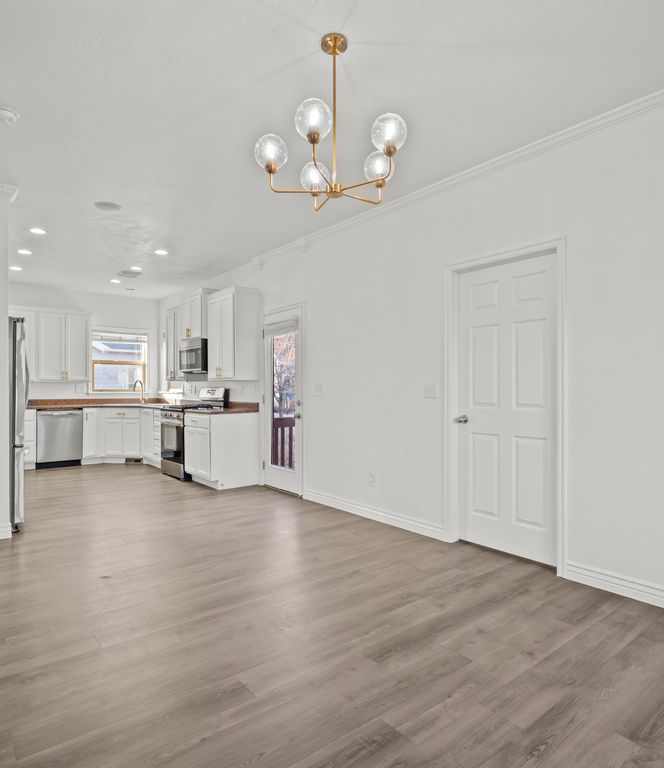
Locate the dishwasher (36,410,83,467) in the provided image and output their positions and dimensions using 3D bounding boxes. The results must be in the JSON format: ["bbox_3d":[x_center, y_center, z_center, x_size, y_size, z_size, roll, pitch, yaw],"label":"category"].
[{"bbox_3d":[-4.103,0.776,7.059,0.591,0.833,0.596,0,-1,-40],"label":"dishwasher"}]

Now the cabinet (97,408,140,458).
[{"bbox_3d":[-3.205,0.754,7.518,0.693,0.810,0.620,0,0,6],"label":"cabinet"}]

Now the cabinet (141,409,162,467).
[{"bbox_3d":[-2.361,0.762,7.011,0.624,0.823,0.857,0,-1,-40],"label":"cabinet"}]

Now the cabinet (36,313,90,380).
[{"bbox_3d":[-4.126,-0.577,7.257,0.744,1.067,0.336,0,-1,-40],"label":"cabinet"}]

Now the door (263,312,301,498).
[{"bbox_3d":[-0.549,0.191,5.366,0.055,2.023,0.761,0,-1,-40],"label":"door"}]

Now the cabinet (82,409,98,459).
[{"bbox_3d":[-3.794,0.743,7.342,0.235,0.783,0.616,0,-1,-40],"label":"cabinet"}]

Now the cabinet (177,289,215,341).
[{"bbox_3d":[-1.765,-0.902,6.538,0.430,0.615,0.760,0,-1,-39],"label":"cabinet"}]

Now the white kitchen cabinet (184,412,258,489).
[{"bbox_3d":[-1.364,0.772,5.862,0.630,0.885,0.765,0,-1,-39],"label":"white kitchen cabinet"}]

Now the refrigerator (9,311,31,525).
[{"bbox_3d":[-3.073,0.326,3.955,0.841,1.738,0.901,0,-1,-40],"label":"refrigerator"}]

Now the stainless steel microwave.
[{"bbox_3d":[-1.762,-0.377,6.537,0.420,0.425,0.760,0,-1,-39],"label":"stainless steel microwave"}]

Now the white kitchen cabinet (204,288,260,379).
[{"bbox_3d":[-1.247,-0.589,5.908,0.339,1.089,0.726,0,-1,-40],"label":"white kitchen cabinet"}]

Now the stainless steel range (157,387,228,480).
[{"bbox_3d":[-1.883,0.639,6.431,0.690,1.160,0.760,0,-1,-39],"label":"stainless steel range"}]

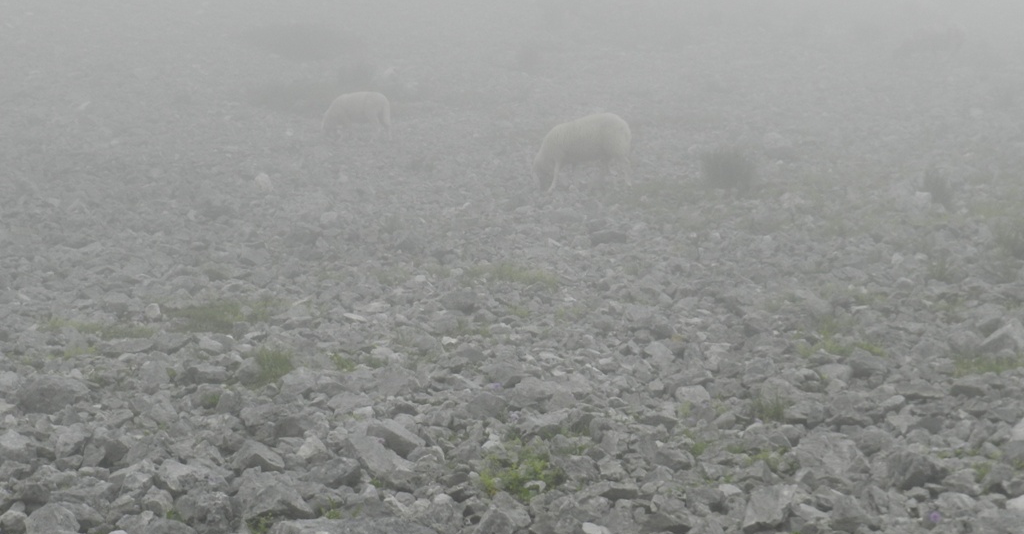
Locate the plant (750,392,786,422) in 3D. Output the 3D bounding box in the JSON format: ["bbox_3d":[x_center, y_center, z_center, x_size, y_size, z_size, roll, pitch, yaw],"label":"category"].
[{"bbox_3d":[1.015,0.552,8.900,0.143,0.118,0.130,0,3,0],"label":"plant"}]

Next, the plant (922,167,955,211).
[{"bbox_3d":[3.407,-0.628,18.000,0.280,0.360,0.270,0,3,0],"label":"plant"}]

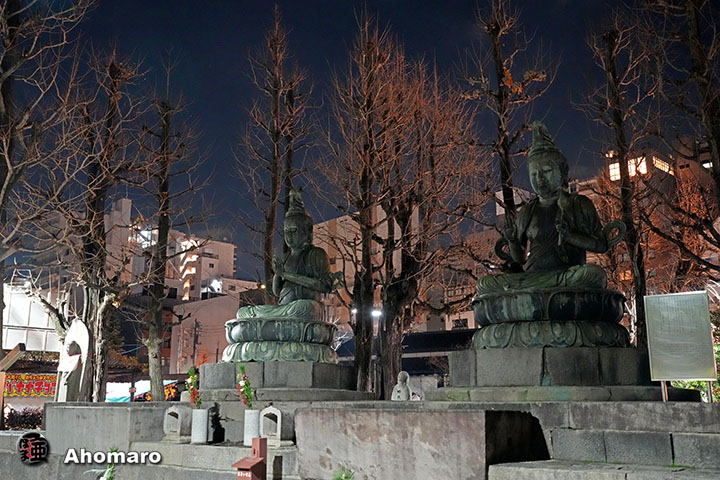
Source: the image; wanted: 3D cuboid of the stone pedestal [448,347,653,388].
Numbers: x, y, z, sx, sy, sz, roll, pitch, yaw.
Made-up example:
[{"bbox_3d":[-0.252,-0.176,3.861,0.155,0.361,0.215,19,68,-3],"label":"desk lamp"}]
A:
[{"bbox_3d":[2.328,1.587,8.186,2.400,0.380,2.400,-11,-17,40],"label":"stone pedestal"}]

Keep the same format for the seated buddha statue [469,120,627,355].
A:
[{"bbox_3d":[2.328,-0.055,8.564,1.870,2.990,1.850,-11,-17,40],"label":"seated buddha statue"}]

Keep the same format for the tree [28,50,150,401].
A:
[{"bbox_3d":[-6.165,-0.317,15.671,2.800,8.850,2.700,0,-13,0],"label":"tree"}]

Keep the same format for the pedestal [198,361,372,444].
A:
[{"bbox_3d":[-1.277,2.526,10.840,2.800,1.030,2.800,-11,-17,40],"label":"pedestal"}]

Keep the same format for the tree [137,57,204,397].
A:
[{"bbox_3d":[-4.493,-0.201,15.952,1.700,8.750,1.700,0,-13,0],"label":"tree"}]

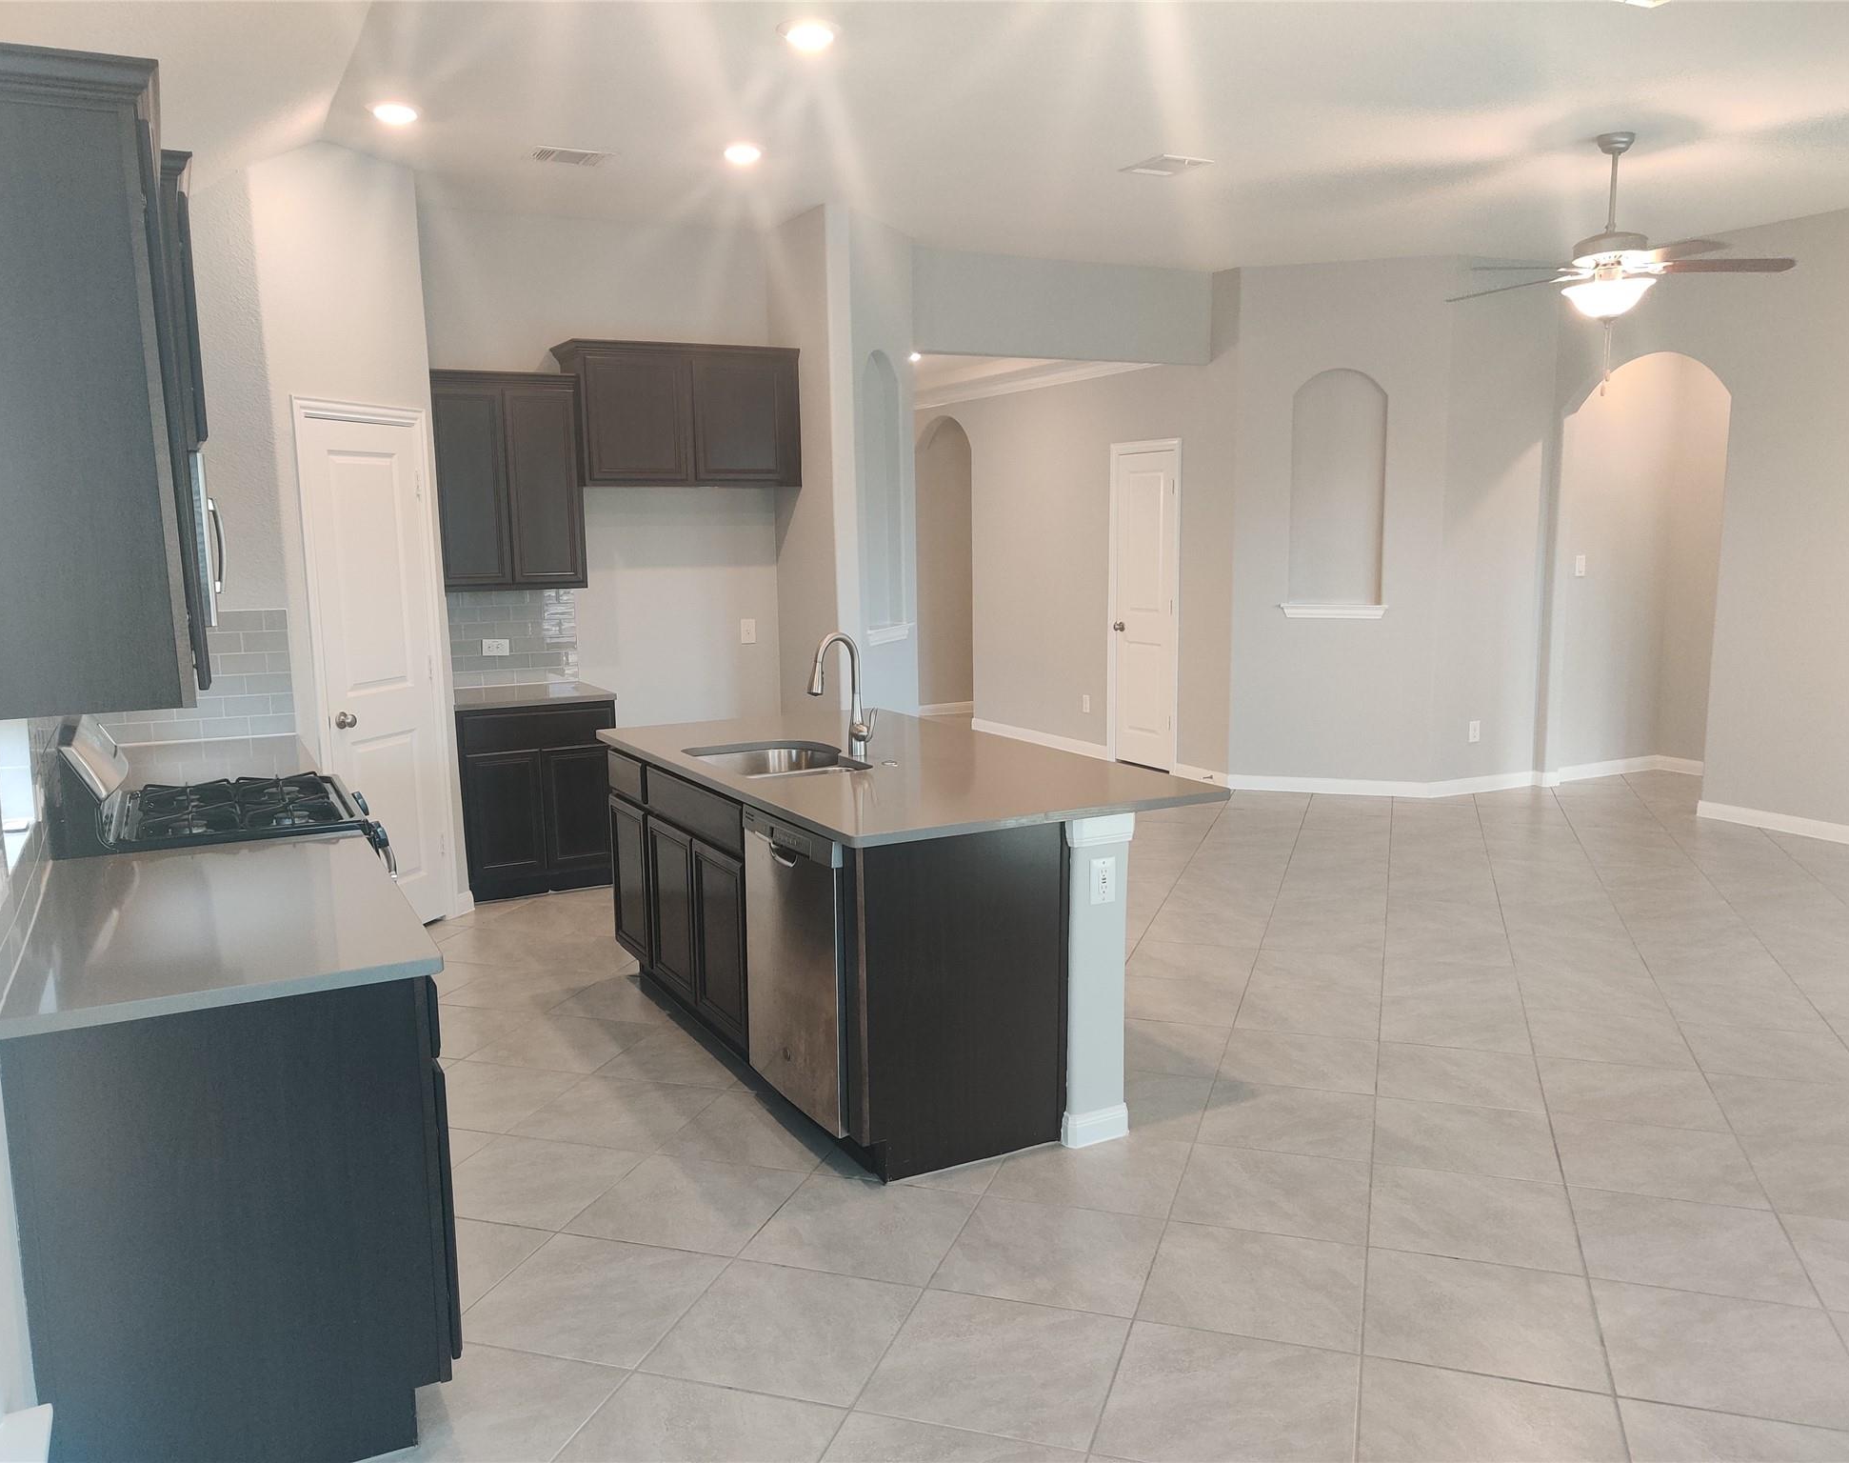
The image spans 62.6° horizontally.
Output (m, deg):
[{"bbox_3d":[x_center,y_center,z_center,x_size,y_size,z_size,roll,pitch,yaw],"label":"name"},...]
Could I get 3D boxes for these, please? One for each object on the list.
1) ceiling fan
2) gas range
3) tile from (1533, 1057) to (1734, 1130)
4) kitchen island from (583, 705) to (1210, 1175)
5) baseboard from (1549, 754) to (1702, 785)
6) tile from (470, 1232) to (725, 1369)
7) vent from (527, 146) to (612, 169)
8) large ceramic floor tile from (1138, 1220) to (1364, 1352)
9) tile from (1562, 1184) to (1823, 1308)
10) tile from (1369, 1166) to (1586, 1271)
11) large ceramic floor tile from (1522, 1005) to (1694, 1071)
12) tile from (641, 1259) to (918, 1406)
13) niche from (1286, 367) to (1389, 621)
[{"bbox_3d":[2.553,-1.866,5.628,1.290,0.675,1.290,2,9,17],"label":"ceiling fan"},{"bbox_3d":[-1.867,0.553,4.079,0.740,1.170,0.760,-5,9,-27],"label":"gas range"},{"bbox_3d":[2.050,1.057,4.433,0.462,0.010,0.462,2,9,17],"label":"tile"},{"bbox_3d":[-0.164,0.522,4.964,1.163,0.912,2.138,-5,10,-28],"label":"kitchen island"},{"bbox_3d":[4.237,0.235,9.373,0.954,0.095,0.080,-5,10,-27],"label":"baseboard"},{"bbox_3d":[-0.725,1.238,3.329,0.457,0.010,0.457,2,9,17],"label":"tile"},{"bbox_3d":[-1.353,-2.182,5.801,0.290,0.020,0.225,-5,9,-27],"label":"vent"},{"bbox_3d":[0.742,1.233,3.396,0.462,0.010,0.462,2,9,17],"label":"large ceramic floor tile"},{"bbox_3d":[1.750,1.178,3.511,0.457,0.010,0.457,2,9,17],"label":"tile"},{"bbox_3d":[1.328,1.180,3.695,0.462,0.010,0.462,2,9,17],"label":"tile"},{"bbox_3d":[2.165,0.979,4.816,0.457,0.010,0.457,2,9,17],"label":"large ceramic floor tile"},{"bbox_3d":[-0.290,1.270,3.232,0.462,0.010,0.462,2,9,17],"label":"tile"},{"bbox_3d":[2.373,-1.363,8.772,0.570,1.415,0.140,2,9,17],"label":"niche"}]

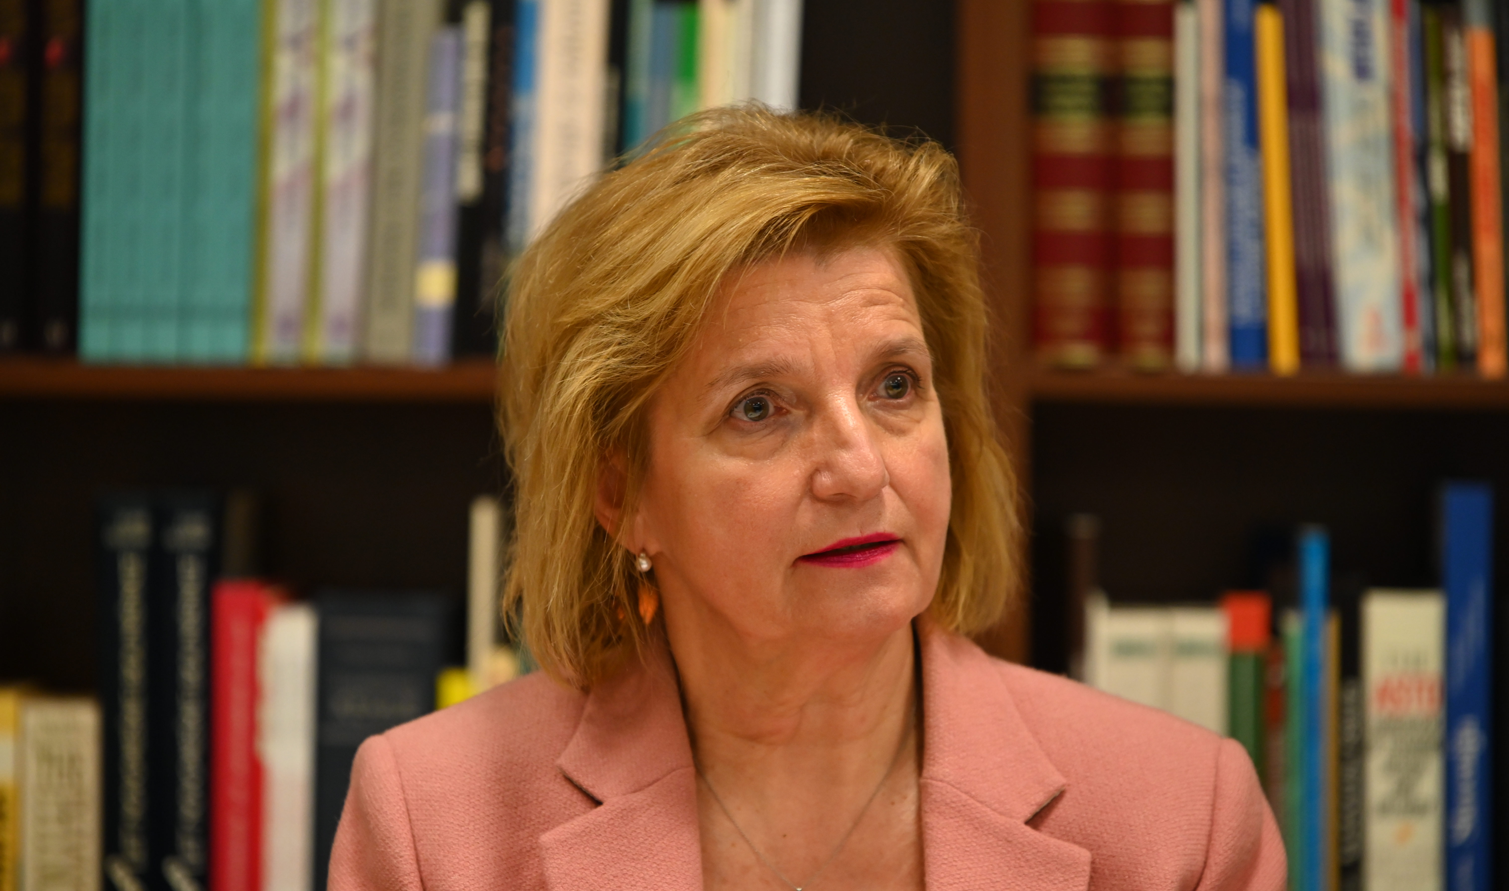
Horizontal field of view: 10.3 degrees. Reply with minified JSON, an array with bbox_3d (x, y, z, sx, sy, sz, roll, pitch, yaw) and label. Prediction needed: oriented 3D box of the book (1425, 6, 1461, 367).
[{"bbox_3d":[0.412,-0.157,5.088,0.013,0.217,0.150,-3,2,0],"label":"book"}]

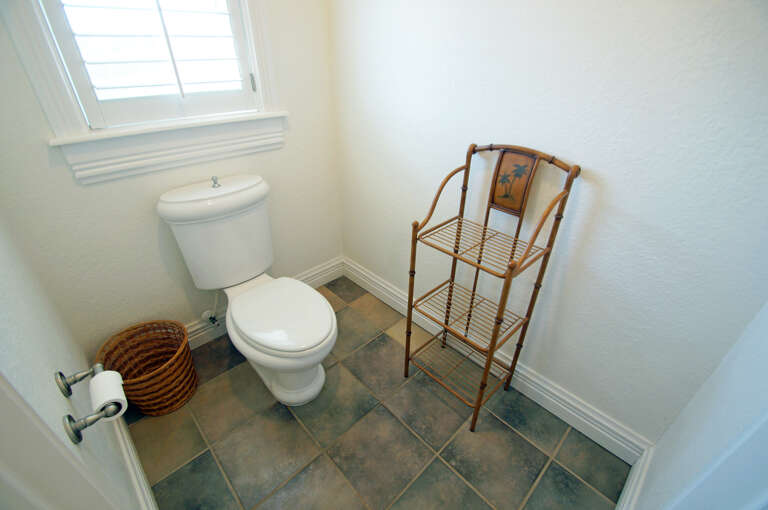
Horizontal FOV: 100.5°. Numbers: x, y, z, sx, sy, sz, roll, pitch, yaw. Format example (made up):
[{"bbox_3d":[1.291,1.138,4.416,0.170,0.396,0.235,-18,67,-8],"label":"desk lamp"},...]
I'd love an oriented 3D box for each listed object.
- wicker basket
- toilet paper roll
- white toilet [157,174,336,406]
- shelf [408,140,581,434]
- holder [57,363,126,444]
[{"bbox_3d":[-0.943,0.485,1.323,0.309,0.291,0.333,-25,40,-38],"label":"wicker basket"},{"bbox_3d":[-0.677,0.346,0.787,0.064,0.064,0.114,-25,40,-38],"label":"toilet paper roll"},{"bbox_3d":[-0.502,0.173,1.340,0.433,0.833,0.764,-25,40,-38],"label":"white toilet"},{"bbox_3d":[0.347,0.150,1.218,0.315,1.036,0.388,-25,40,-38],"label":"shelf"},{"bbox_3d":[-0.703,0.339,0.776,0.097,0.076,0.212,-25,40,-38],"label":"holder"}]

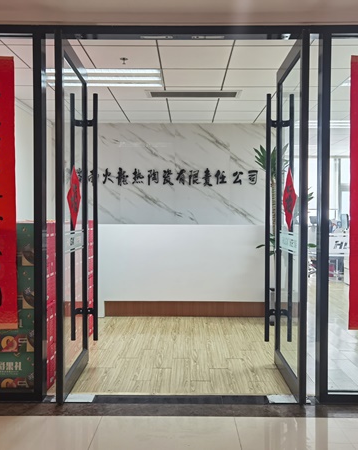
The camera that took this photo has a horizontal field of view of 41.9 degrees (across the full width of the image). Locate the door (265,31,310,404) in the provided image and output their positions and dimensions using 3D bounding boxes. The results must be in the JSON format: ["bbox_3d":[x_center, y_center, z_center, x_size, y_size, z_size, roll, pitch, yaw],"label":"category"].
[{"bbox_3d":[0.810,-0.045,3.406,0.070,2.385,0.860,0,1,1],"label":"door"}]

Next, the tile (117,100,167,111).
[{"bbox_3d":[-0.428,-1.475,5.780,0.600,0.025,0.600,0,1,1],"label":"tile"}]

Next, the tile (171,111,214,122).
[{"bbox_3d":[0.176,-1.500,6.396,0.600,0.020,0.595,0,1,1],"label":"tile"}]

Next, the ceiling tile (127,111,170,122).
[{"bbox_3d":[-0.427,-1.504,6.406,0.600,0.020,0.595,0,1,1],"label":"ceiling tile"}]

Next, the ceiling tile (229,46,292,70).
[{"bbox_3d":[0.738,-1.437,4.008,0.600,0.020,0.595,0,1,1],"label":"ceiling tile"}]

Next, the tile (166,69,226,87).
[{"bbox_3d":[0.145,-1.456,4.612,0.600,0.020,0.595,0,1,1],"label":"tile"}]

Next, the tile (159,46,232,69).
[{"bbox_3d":[0.135,-1.441,4.018,0.600,0.020,0.595,0,1,1],"label":"tile"}]

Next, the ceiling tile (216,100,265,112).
[{"bbox_3d":[0.772,-1.469,5.758,0.600,0.025,0.600,0,1,1],"label":"ceiling tile"}]

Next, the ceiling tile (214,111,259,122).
[{"bbox_3d":[0.783,-1.484,6.354,0.600,0.025,0.600,0,1,1],"label":"ceiling tile"}]

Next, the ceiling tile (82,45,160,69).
[{"bbox_3d":[-0.461,-1.431,3.993,0.600,0.025,0.600,0,1,1],"label":"ceiling tile"}]

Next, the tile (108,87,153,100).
[{"bbox_3d":[-0.459,-1.460,5.185,0.560,0.025,0.600,0,1,1],"label":"tile"}]

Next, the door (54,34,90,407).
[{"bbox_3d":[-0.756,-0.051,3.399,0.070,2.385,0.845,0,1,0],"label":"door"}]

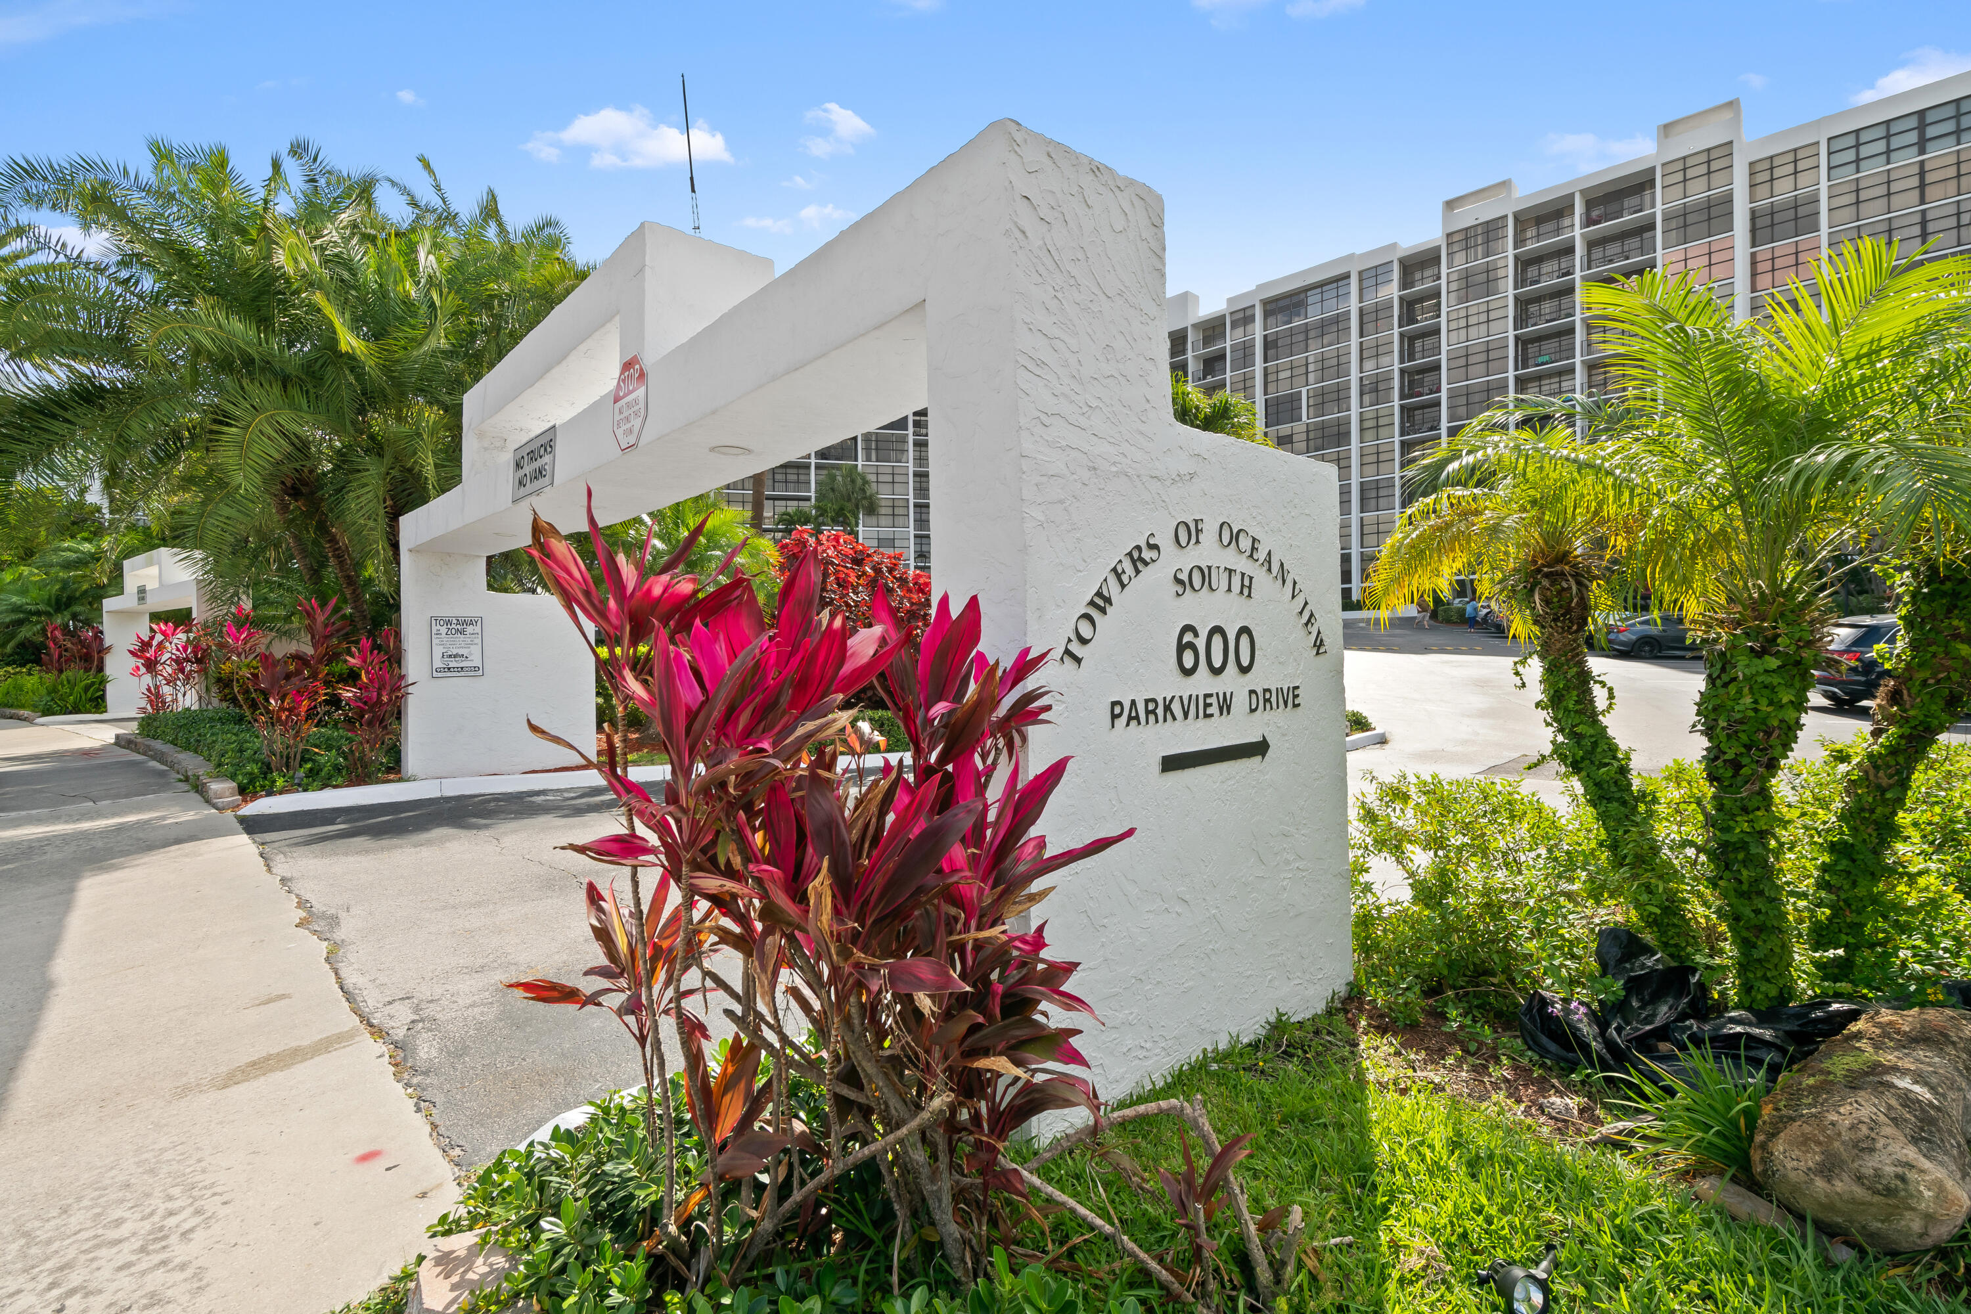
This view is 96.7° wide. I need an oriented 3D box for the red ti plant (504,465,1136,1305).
[{"bbox_3d":[-0.369,0.509,1.970,1.330,1.700,1.020,-1,1,0],"label":"red ti plant"}]

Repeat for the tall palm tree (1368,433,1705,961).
[{"bbox_3d":[2.344,0.191,3.750,1.300,2.250,1.250,-1,1,32],"label":"tall palm tree"}]

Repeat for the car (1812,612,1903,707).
[{"bbox_3d":[17.079,0.041,14.780,4.660,1.670,1.900,-1,1,18],"label":"car"}]

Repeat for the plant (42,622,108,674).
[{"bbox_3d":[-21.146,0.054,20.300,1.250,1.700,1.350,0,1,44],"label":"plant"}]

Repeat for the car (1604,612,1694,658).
[{"bbox_3d":[22.334,-0.714,27.406,4.660,1.430,1.820,-1,1,30],"label":"car"}]

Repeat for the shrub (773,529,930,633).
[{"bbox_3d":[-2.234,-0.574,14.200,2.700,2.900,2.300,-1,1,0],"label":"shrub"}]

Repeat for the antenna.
[{"bbox_3d":[-1.683,-2.853,5.000,0.035,0.940,0.035,-5,0,0],"label":"antenna"}]

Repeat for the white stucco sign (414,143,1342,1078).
[{"bbox_3d":[-2.283,-0.310,6.372,1.870,3.560,9.120,-2,1,-42],"label":"white stucco sign"}]

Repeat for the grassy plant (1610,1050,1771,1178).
[{"bbox_3d":[2.011,1.301,2.500,0.400,0.300,0.380,0,1,39],"label":"grassy plant"}]

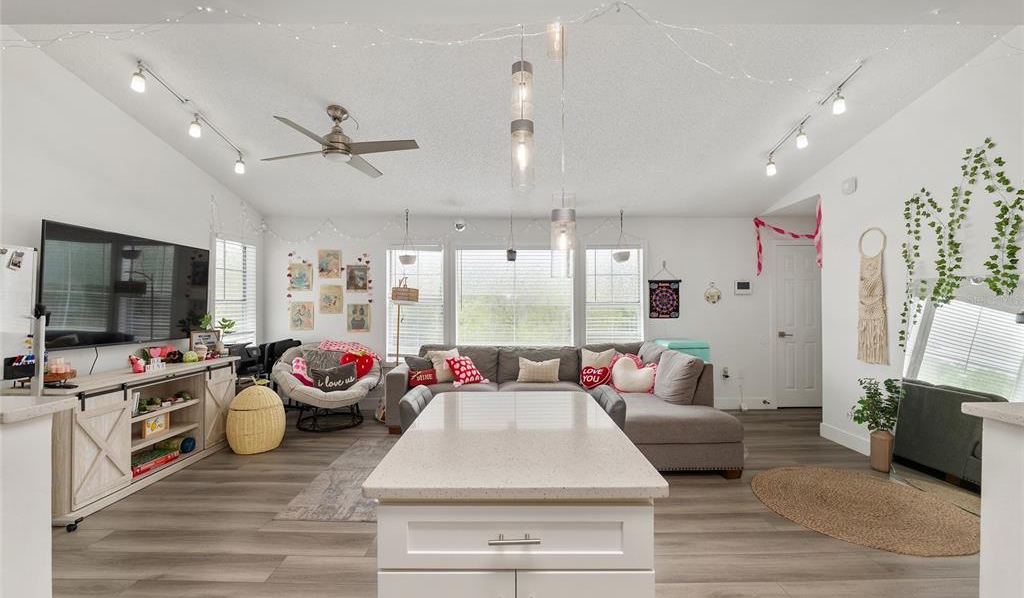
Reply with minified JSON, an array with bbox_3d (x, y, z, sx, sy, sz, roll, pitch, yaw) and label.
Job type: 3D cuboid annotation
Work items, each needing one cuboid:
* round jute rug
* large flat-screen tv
[{"bbox_3d":[2.270,1.327,2.610,1.210,0.015,1.210,0,-1,0],"label":"round jute rug"},{"bbox_3d":[-2.965,-0.068,3.200,0.060,0.825,1.430,1,-1,-1],"label":"large flat-screen tv"}]

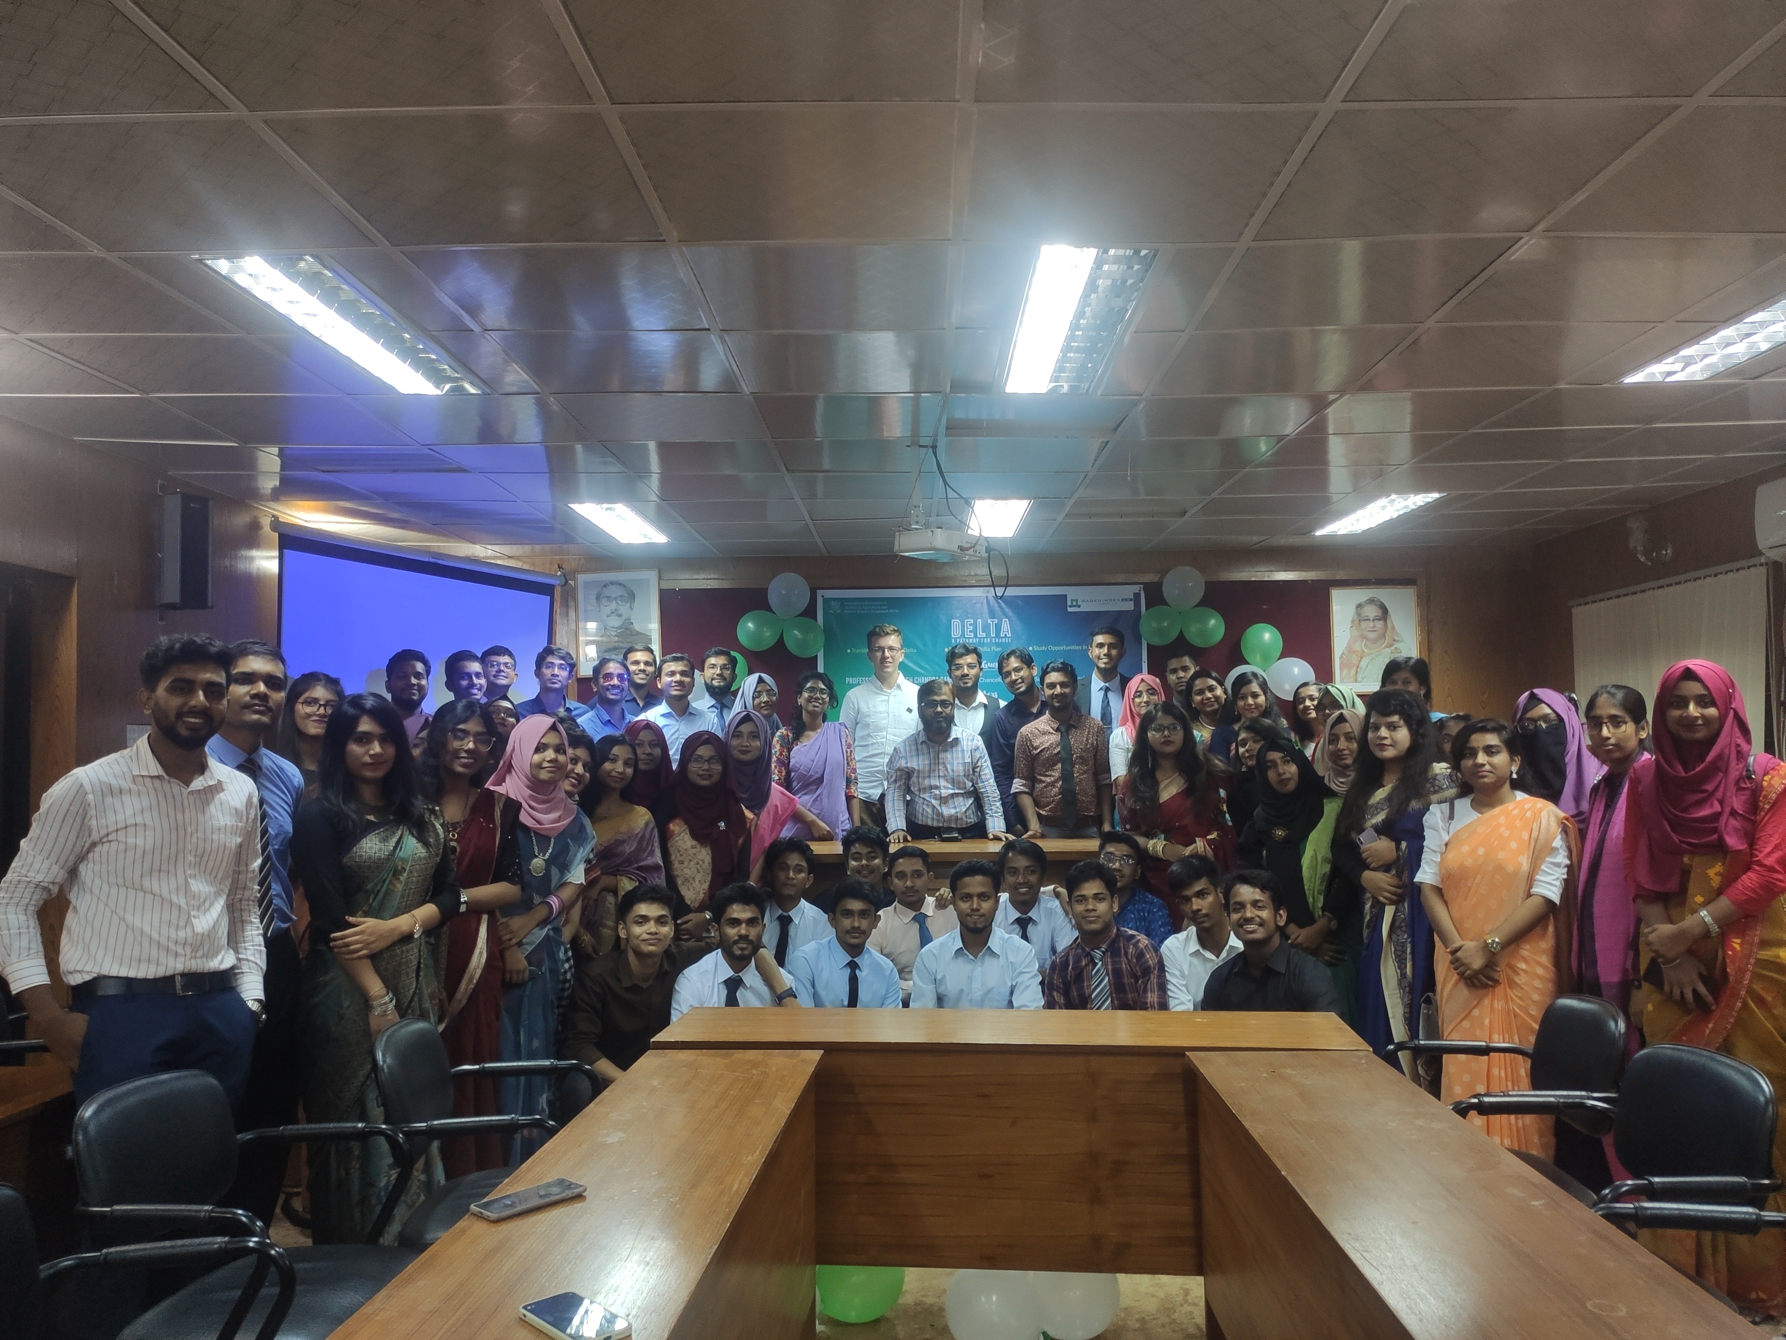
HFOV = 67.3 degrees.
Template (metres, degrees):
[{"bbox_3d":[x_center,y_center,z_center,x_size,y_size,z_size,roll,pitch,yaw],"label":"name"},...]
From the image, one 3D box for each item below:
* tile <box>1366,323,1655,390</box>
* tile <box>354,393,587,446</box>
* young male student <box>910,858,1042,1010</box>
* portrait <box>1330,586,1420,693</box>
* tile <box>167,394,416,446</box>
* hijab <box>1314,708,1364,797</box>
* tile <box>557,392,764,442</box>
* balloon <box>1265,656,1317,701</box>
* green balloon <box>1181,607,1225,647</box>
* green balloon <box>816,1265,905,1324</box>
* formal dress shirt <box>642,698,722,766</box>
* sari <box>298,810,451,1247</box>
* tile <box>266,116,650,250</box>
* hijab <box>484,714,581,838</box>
[{"bbox_3d":[1.652,-0.858,3.684,0.595,0.015,0.595,0,-3,1],"label":"tile"},{"bbox_3d":[-1.360,-0.833,4.409,0.600,0.018,0.600,0,-3,1],"label":"tile"},{"bbox_3d":[0.258,1.080,4.122,0.480,1.000,0.580,0,-3,2],"label":"young male student"},{"bbox_3d":[2.708,-0.165,7.534,0.487,0.605,0.030,0,-3,1],"label":"portrait"},{"bbox_3d":[-1.924,-0.809,4.311,0.598,0.015,0.598,0,-3,1],"label":"tile"},{"bbox_3d":[1.773,0.326,5.290,0.250,0.360,0.260,-1,-3,14],"label":"hijab"},{"bbox_3d":[-0.750,-0.836,4.398,0.600,0.018,0.600,0,-3,1],"label":"tile"},{"bbox_3d":[2.207,0.050,7.431,0.265,0.240,0.240,0,-3,1],"label":"balloon"},{"bbox_3d":[1.696,-0.231,7.330,0.240,0.235,0.235,0,-3,0],"label":"green balloon"},{"bbox_3d":[-0.088,1.543,3.444,0.245,0.250,0.245,0,-3,1],"label":"green balloon"},{"bbox_3d":[-1.033,0.498,6.501,0.460,0.720,0.260,0,-3,-8],"label":"formal dress shirt"},{"bbox_3d":[-1.312,0.995,3.365,0.390,1.260,0.320,1,-3,-22],"label":"sari"},{"bbox_3d":[-0.769,-0.917,2.529,0.595,0.015,0.595,0,-3,1],"label":"tile"},{"bbox_3d":[-1.234,0.362,4.580,0.280,0.420,0.290,2,-4,-30],"label":"hijab"}]

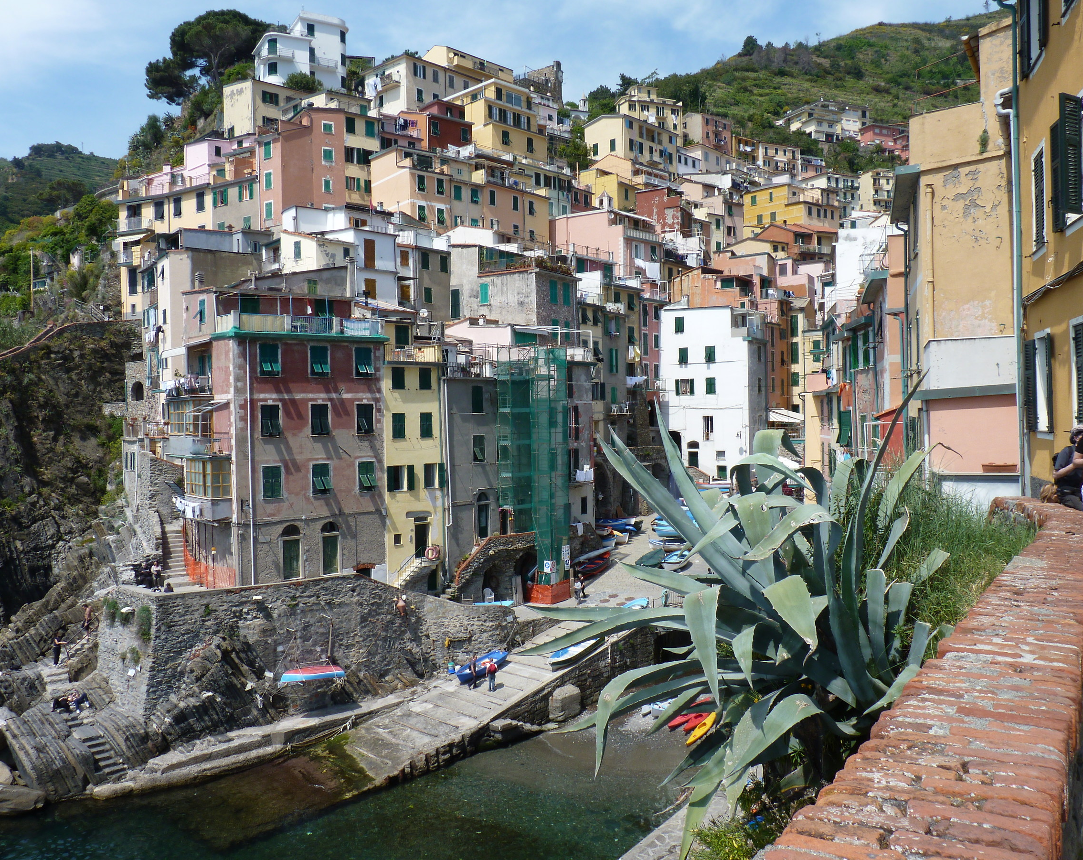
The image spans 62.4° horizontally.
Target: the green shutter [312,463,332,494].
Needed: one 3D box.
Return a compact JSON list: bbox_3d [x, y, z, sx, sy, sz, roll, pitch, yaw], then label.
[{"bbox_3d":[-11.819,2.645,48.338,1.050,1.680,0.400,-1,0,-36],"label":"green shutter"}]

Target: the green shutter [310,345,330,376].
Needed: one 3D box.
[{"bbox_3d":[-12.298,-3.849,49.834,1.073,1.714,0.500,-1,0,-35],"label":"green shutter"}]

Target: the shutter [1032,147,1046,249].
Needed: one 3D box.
[{"bbox_3d":[8.304,-3.843,14.899,0.060,1.580,0.670,-1,0,18],"label":"shutter"}]

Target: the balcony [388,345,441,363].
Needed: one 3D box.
[{"bbox_3d":[-8.050,-4.513,54.285,3.701,1.200,1.700,-1,0,-31],"label":"balcony"}]

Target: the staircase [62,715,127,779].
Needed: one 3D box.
[{"bbox_3d":[-18.897,13.569,38.000,2.800,2.150,1.100,-1,0,26],"label":"staircase"}]

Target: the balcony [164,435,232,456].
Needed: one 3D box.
[{"bbox_3d":[-18.284,0.834,47.600,1.300,1.150,5.500,-1,0,-40],"label":"balcony"}]

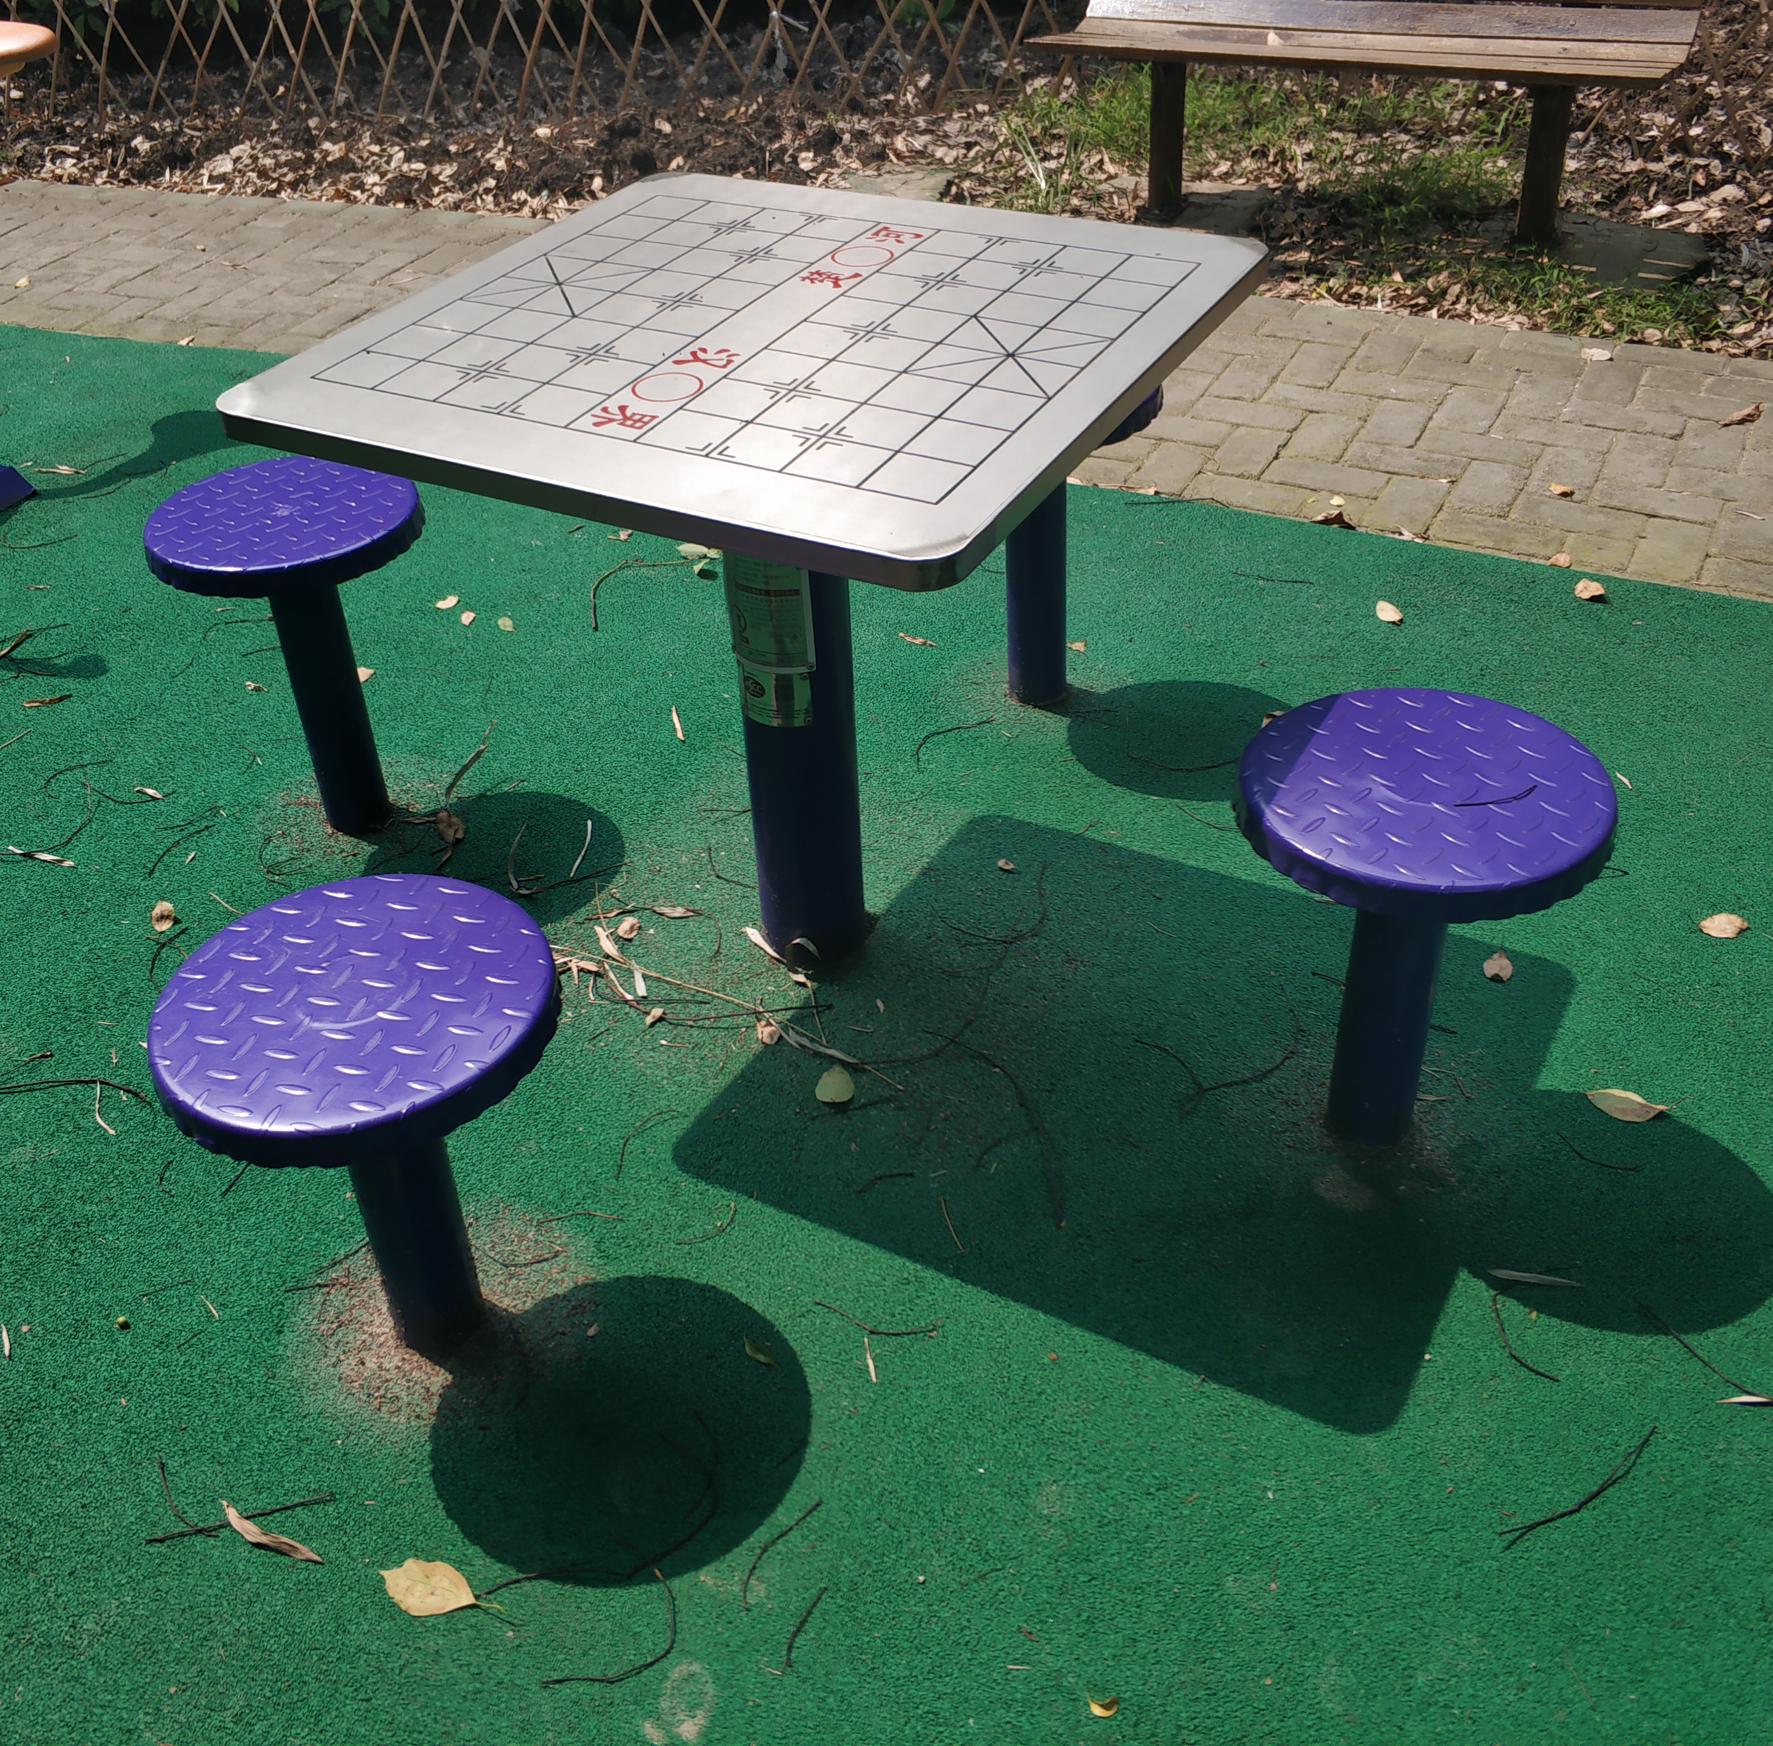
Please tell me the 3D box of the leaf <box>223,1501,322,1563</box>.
[{"bbox_3d":[-0.521,0.560,1.530,0.124,0.012,0.018,17,41,25],"label":"leaf"}]

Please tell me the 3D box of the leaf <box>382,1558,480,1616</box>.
[{"bbox_3d":[-0.375,0.585,1.486,0.090,0.010,0.050,10,38,16],"label":"leaf"}]

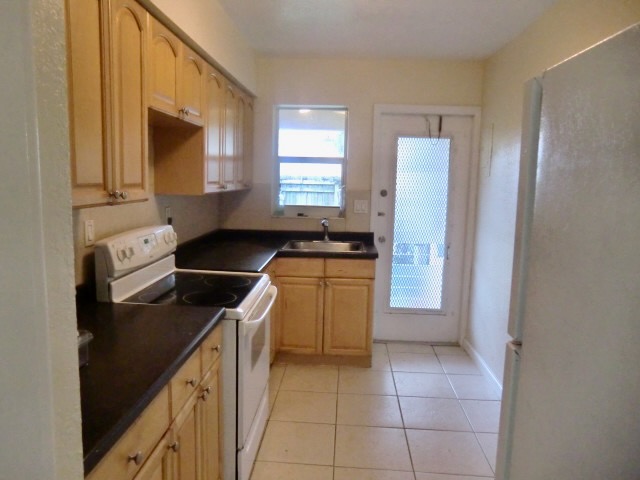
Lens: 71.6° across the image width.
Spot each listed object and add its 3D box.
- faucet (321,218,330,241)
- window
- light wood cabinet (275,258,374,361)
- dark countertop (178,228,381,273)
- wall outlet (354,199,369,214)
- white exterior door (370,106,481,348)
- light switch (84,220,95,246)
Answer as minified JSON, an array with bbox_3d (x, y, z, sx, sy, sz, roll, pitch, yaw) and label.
[{"bbox_3d":[0.042,-0.075,3.804,0.091,0.212,0.192,3,8,10],"label":"faucet"},{"bbox_3d":[-0.084,-0.681,3.925,0.627,0.952,0.101,2,8,4],"label":"window"},{"bbox_3d":[0.051,0.529,3.731,0.757,0.883,0.618,2,8,4],"label":"light wood cabinet"},{"bbox_3d":[-0.272,0.071,3.302,1.403,0.132,1.382,2,8,4],"label":"dark countertop"},{"bbox_3d":[0.367,-0.292,3.900,0.123,0.123,0.015,2,8,4],"label":"wall outlet"},{"bbox_3d":[0.878,-0.092,3.927,0.864,2.100,0.091,2,8,4],"label":"white exterior door"},{"bbox_3d":[-1.044,-0.027,2.026,0.015,0.117,0.076,2,8,4],"label":"light switch"}]

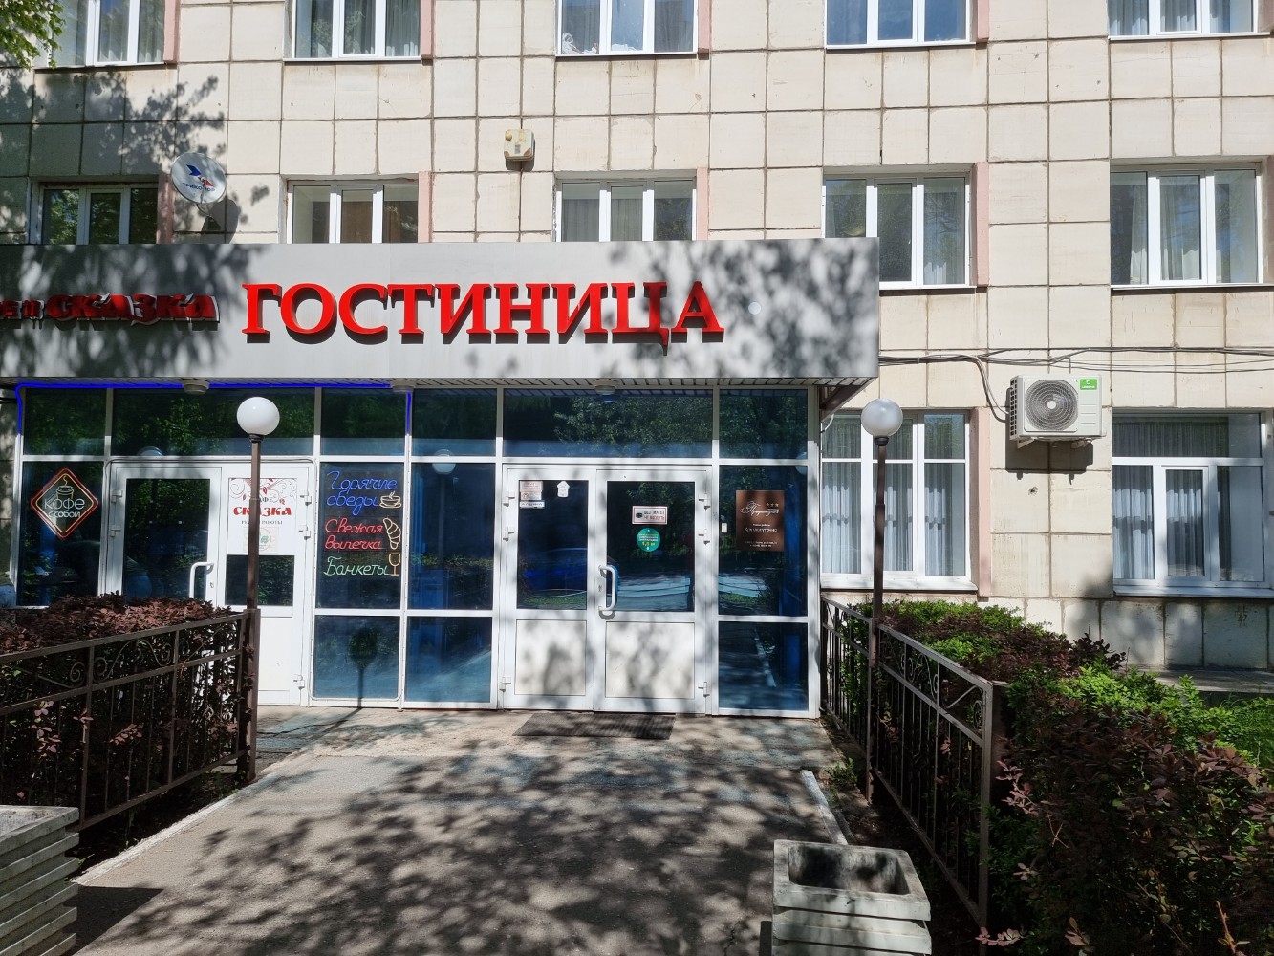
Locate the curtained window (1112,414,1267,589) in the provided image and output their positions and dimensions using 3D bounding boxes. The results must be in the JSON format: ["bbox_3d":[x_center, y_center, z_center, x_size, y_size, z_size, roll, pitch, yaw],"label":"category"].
[{"bbox_3d":[6.407,0.259,10.285,1.794,2.048,0.140,1,-3,4],"label":"curtained window"}]

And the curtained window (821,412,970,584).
[{"bbox_3d":[2.896,0.250,9.963,1.694,2.005,0.160,0,-3,4],"label":"curtained window"}]

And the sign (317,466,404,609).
[{"bbox_3d":[-2.405,0.512,7.718,0.769,1.251,0.040,1,-3,4],"label":"sign"}]

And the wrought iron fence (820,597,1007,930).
[{"bbox_3d":[1.415,1.373,5.305,0.090,0.990,4.150,1,-3,4],"label":"wrought iron fence"}]

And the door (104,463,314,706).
[{"bbox_3d":[-3.749,0.909,7.756,1.908,2.123,0.100,1,-3,4],"label":"door"}]

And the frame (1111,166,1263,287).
[{"bbox_3d":[6.077,-2.790,9.886,1.687,1.339,0.120,0,-3,4],"label":"frame"}]

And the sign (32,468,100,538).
[{"bbox_3d":[-5.075,0.230,7.868,0.643,0.628,0.040,0,-3,4],"label":"sign"}]

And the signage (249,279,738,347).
[{"bbox_3d":[-1.269,-1.320,7.143,3.926,0.524,0.110,1,-3,4],"label":"signage"}]

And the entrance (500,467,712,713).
[{"bbox_3d":[-0.276,0.926,7.468,1.799,2.058,0.130,0,-3,4],"label":"entrance"}]

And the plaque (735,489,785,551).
[{"bbox_3d":[1.039,0.356,7.446,0.407,0.511,0.020,1,-3,4],"label":"plaque"}]

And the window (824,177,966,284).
[{"bbox_3d":[2.946,-2.811,10.120,1.680,1.325,0.120,0,-3,4],"label":"window"}]

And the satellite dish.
[{"bbox_3d":[-5.356,-3.655,10.791,0.620,0.650,0.330,2,-3,-29],"label":"satellite dish"}]

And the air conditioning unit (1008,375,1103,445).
[{"bbox_3d":[4.481,-0.749,9.474,0.869,0.665,0.310,0,-3,4],"label":"air conditioning unit"}]

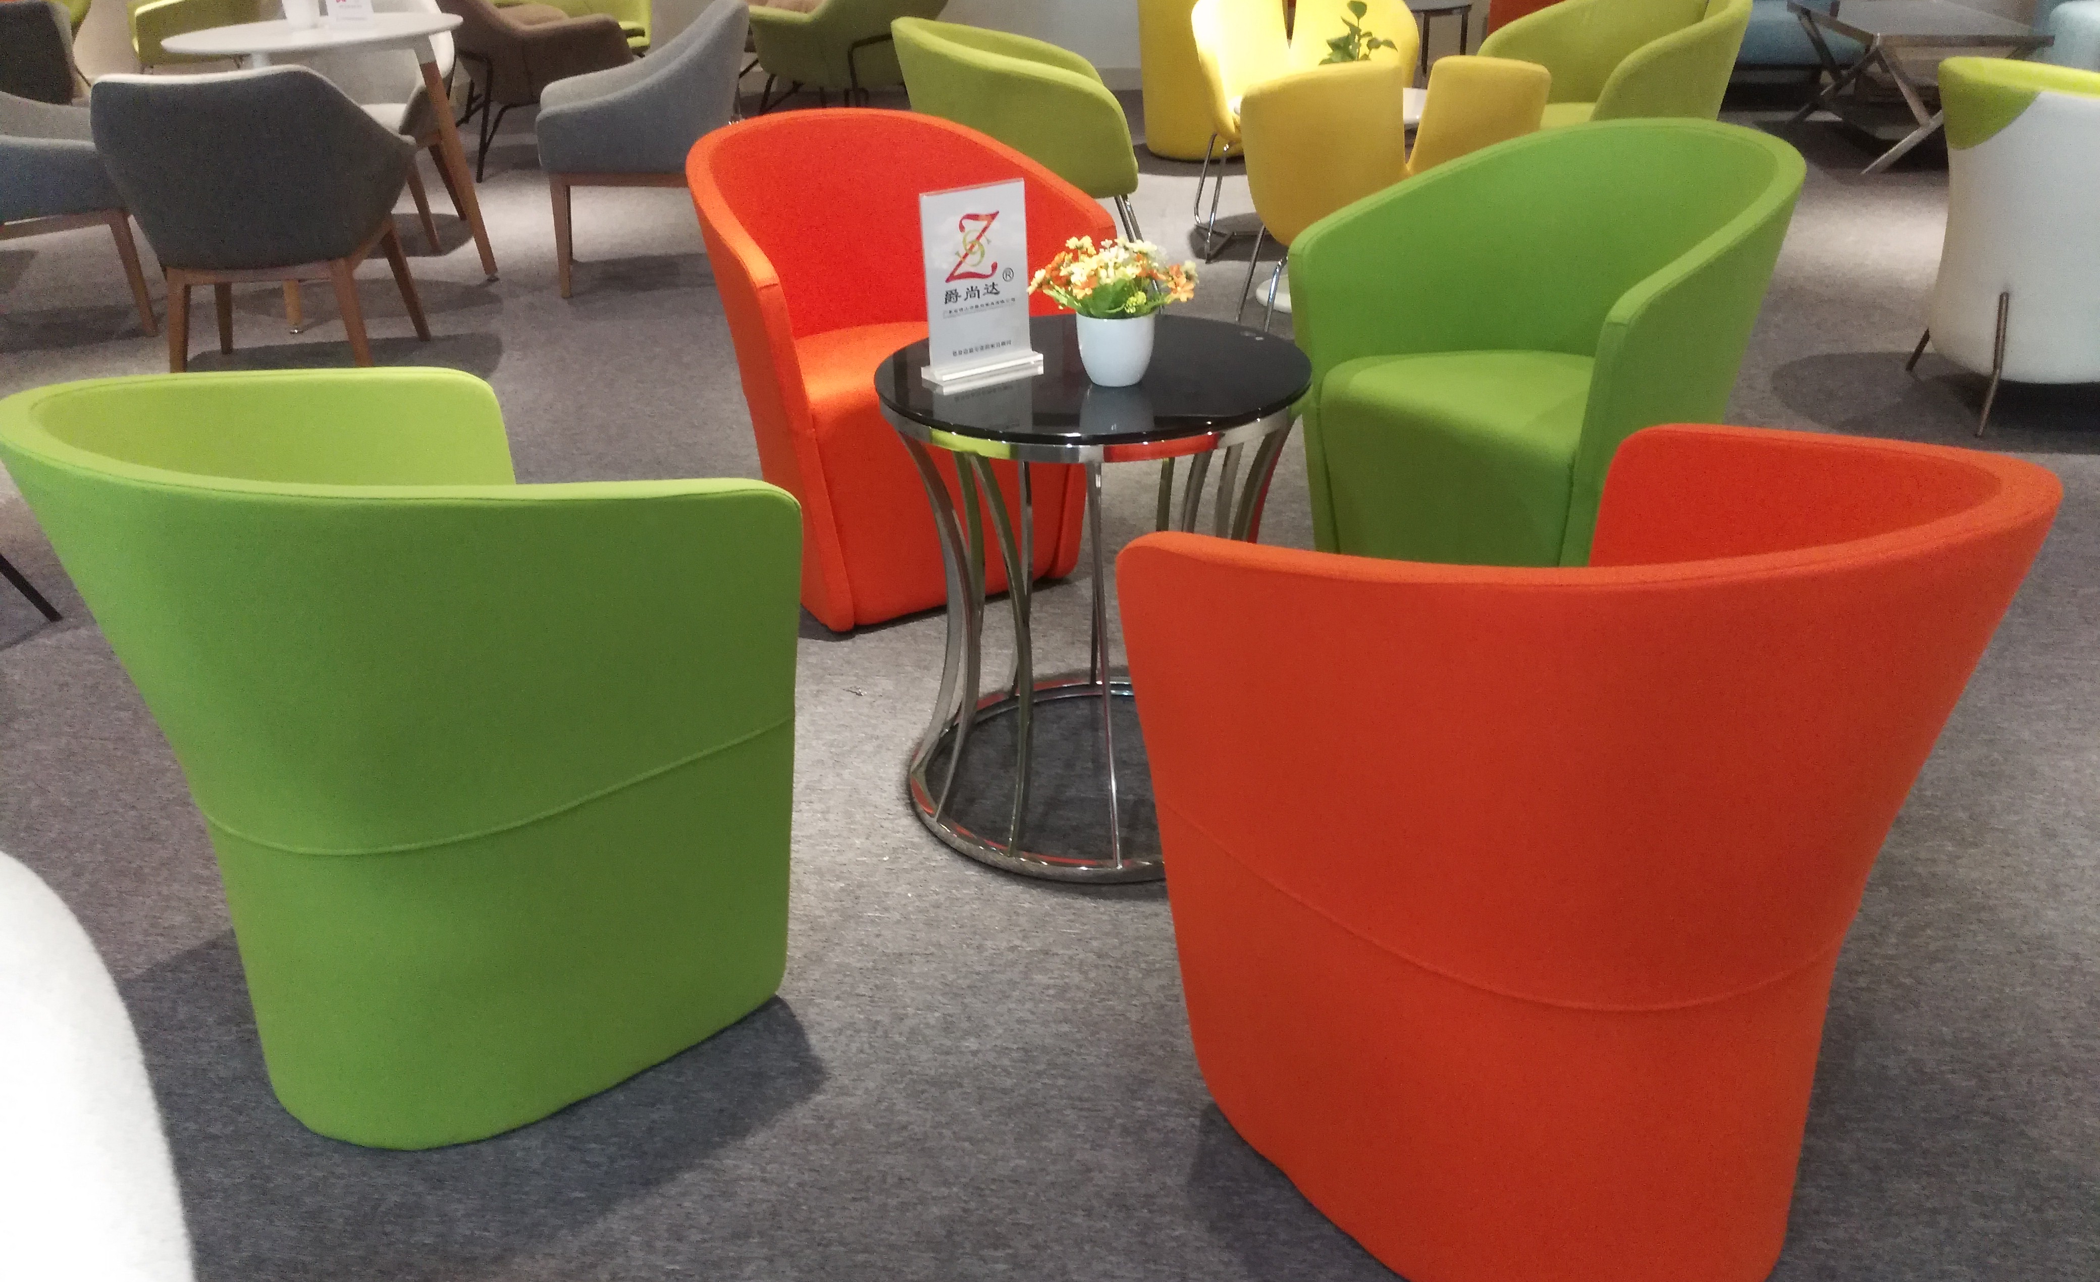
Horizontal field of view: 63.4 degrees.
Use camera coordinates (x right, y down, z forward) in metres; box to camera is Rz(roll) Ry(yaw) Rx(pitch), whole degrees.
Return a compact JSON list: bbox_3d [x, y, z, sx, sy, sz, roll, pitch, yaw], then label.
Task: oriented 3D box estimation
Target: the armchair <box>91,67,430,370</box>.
[{"bbox_3d":[-1.890,-1.033,4.145,0.630,0.760,0.600,-6,26,-8],"label":"armchair"}]

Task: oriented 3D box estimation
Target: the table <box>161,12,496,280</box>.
[{"bbox_3d":[-2.070,-1.384,4.953,0.805,0.745,0.805,-2,26,0],"label":"table"}]

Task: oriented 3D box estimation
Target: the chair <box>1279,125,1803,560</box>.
[{"bbox_3d":[0.826,-0.404,2.710,0.600,0.760,0.630,-18,30,-31],"label":"chair"}]

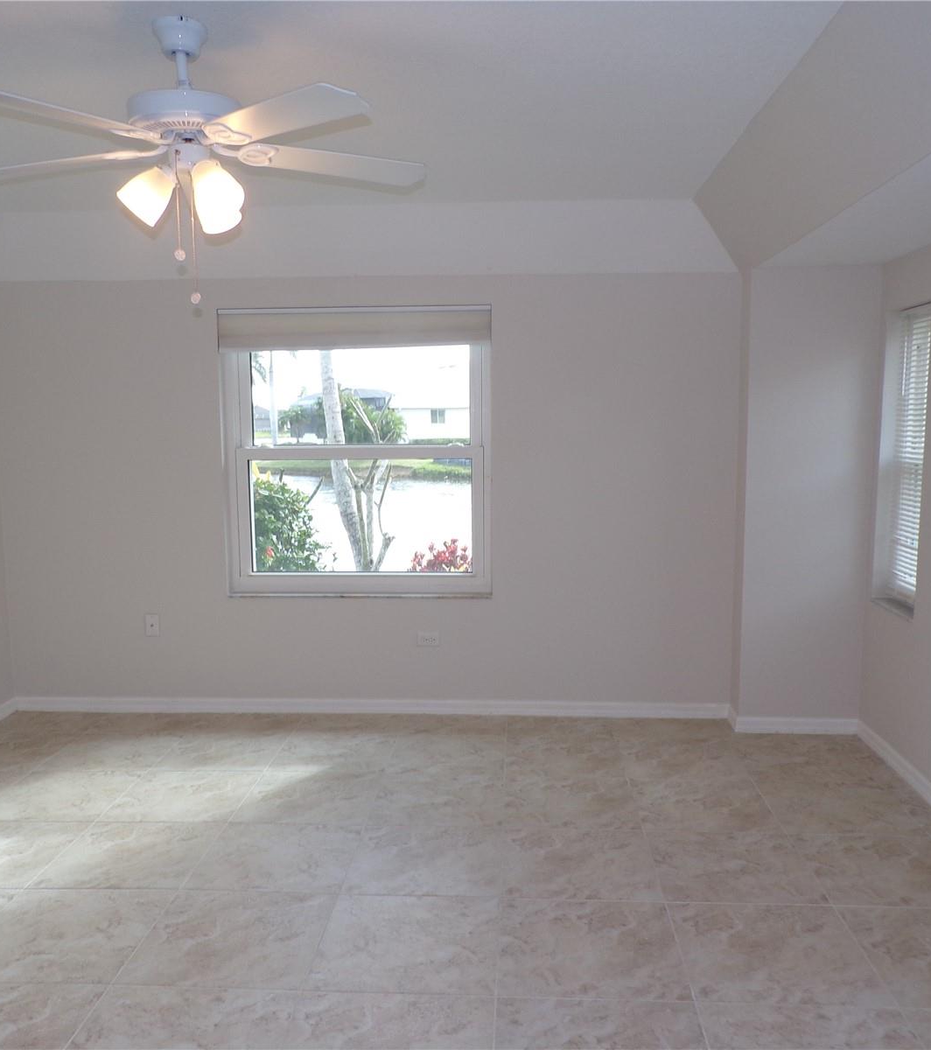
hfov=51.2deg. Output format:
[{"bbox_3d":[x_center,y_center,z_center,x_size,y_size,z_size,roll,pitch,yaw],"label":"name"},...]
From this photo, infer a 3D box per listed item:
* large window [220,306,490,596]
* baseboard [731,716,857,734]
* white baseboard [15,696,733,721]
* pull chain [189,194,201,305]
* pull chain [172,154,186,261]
[{"bbox_3d":[-0.550,-0.361,4.946,1.363,1.455,0.120,0,7,3],"label":"large window"},{"bbox_3d":[1.604,0.970,4.697,0.581,0.072,0.016,0,7,3],"label":"baseboard"},{"bbox_3d":[-0.524,0.946,5.049,3.724,0.074,0.016,0,7,3],"label":"white baseboard"},{"bbox_3d":[-0.679,-0.689,2.426,0.027,0.272,0.026,0,7,3],"label":"pull chain"},{"bbox_3d":[-0.709,-0.786,2.401,0.027,0.266,0.026,0,7,3],"label":"pull chain"}]

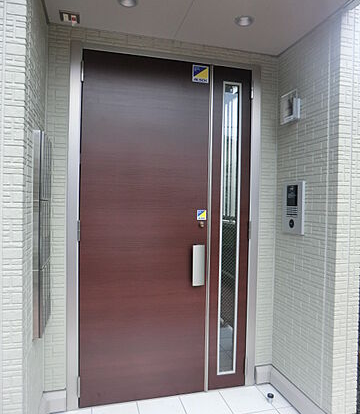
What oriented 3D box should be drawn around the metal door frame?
[{"bbox_3d":[-0.075,0.141,2.393,1.368,2.431,0.100,1,1,-15],"label":"metal door frame"}]

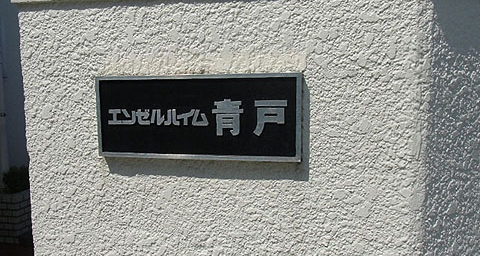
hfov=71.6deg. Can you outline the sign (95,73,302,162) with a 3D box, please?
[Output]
[{"bbox_3d":[-0.123,-0.030,0.926,0.580,0.229,0.030,1,5,10],"label":"sign"}]

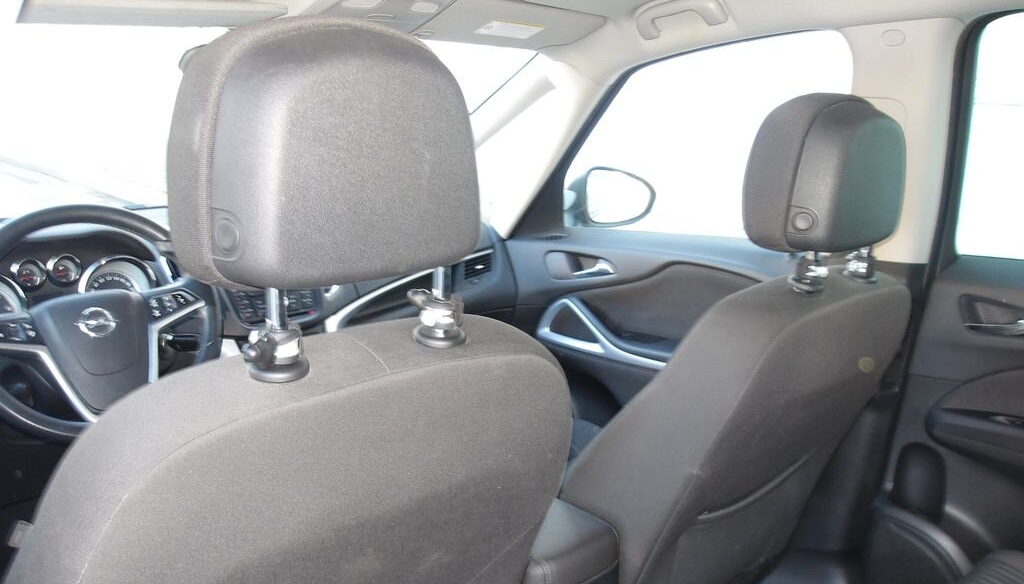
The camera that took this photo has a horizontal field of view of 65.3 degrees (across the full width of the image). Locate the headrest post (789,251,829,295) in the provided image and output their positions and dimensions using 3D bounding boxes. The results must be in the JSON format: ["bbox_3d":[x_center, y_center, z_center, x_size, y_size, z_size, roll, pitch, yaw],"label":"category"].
[{"bbox_3d":[0.382,-0.027,1.030,0.048,0.054,0.048,-8,19,-42],"label":"headrest post"}]

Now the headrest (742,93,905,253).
[{"bbox_3d":[0.424,-0.161,1.080,0.261,0.209,0.129,-8,19,-42],"label":"headrest"}]

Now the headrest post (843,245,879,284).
[{"bbox_3d":[0.497,-0.044,1.136,0.048,0.054,0.048,-8,19,-42],"label":"headrest post"}]

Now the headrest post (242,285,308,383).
[{"bbox_3d":[-0.183,0.031,0.619,0.048,0.072,0.048,-8,14,-42],"label":"headrest post"}]

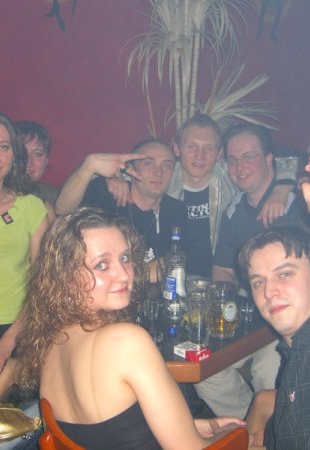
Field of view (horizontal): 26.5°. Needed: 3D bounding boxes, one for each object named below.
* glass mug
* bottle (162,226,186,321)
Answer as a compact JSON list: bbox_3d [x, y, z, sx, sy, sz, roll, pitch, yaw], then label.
[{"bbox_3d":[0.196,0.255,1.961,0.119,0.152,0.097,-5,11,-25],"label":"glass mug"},{"bbox_3d":[0.067,0.154,2.117,0.073,0.296,0.073,5,11,26],"label":"bottle"}]

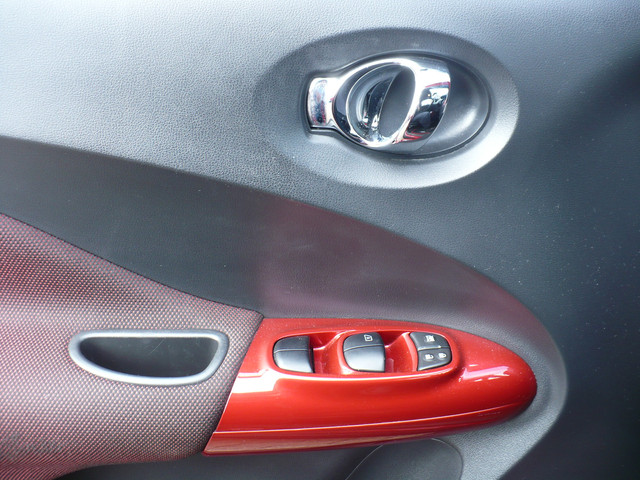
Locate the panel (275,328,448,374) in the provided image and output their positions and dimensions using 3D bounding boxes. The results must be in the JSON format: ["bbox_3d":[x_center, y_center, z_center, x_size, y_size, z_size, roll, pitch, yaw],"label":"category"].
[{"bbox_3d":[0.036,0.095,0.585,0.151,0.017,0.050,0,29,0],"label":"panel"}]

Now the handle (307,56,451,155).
[{"bbox_3d":[0.048,-0.113,0.577,0.119,0.077,0.035,0,23,0],"label":"handle"}]

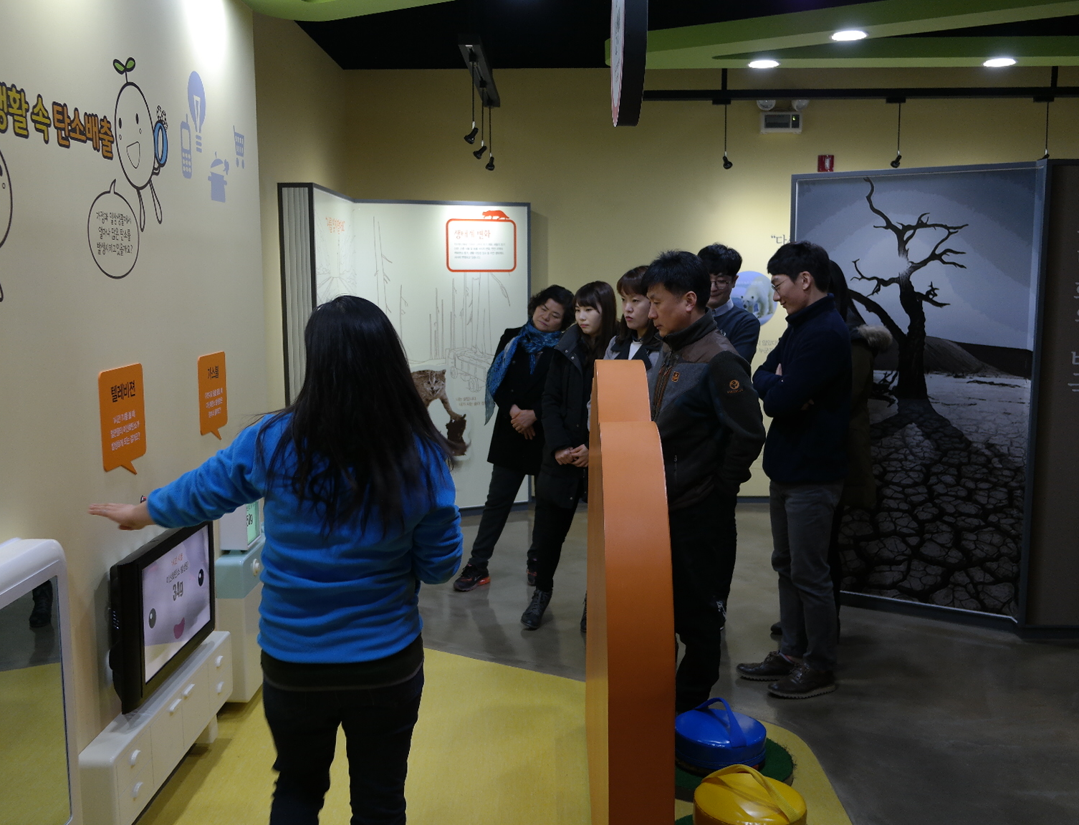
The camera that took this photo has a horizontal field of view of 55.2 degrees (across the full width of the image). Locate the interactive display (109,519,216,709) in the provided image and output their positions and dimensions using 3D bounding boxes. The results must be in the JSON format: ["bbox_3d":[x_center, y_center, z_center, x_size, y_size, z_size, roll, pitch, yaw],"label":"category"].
[{"bbox_3d":[-1.155,0.592,3.206,0.090,0.405,0.650,0,7,0],"label":"interactive display"}]

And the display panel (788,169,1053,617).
[{"bbox_3d":[1.700,-0.072,4.857,1.070,2.080,0.080,4,8,28],"label":"display panel"}]

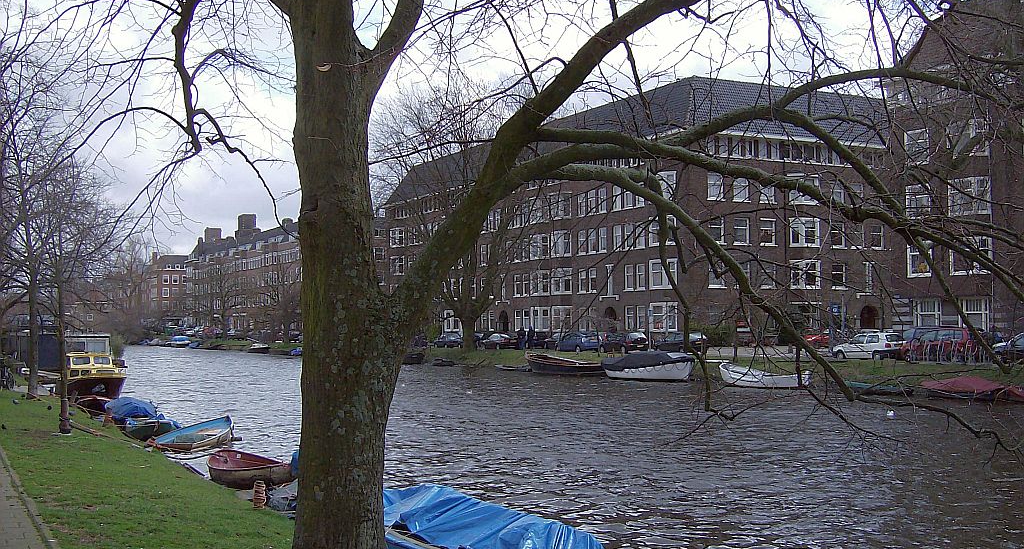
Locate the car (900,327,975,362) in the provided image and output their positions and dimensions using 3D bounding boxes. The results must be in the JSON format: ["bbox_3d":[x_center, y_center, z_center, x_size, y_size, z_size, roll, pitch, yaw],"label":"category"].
[{"bbox_3d":[21.546,3.497,56.000,1.760,1.680,4.350,2,-3,-30],"label":"car"}]

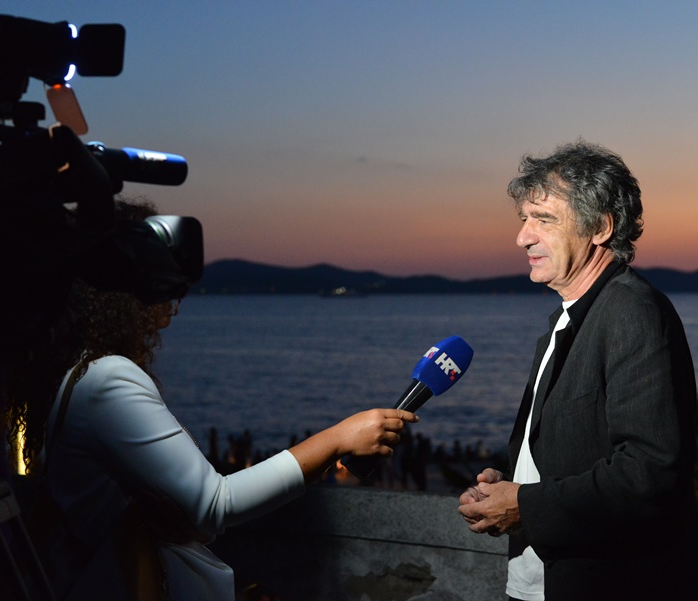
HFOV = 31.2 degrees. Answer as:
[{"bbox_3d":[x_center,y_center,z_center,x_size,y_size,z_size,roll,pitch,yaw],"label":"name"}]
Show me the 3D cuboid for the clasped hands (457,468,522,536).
[{"bbox_3d":[0.265,0.380,2.350,0.125,0.125,0.140,0,0,-16],"label":"clasped hands"}]

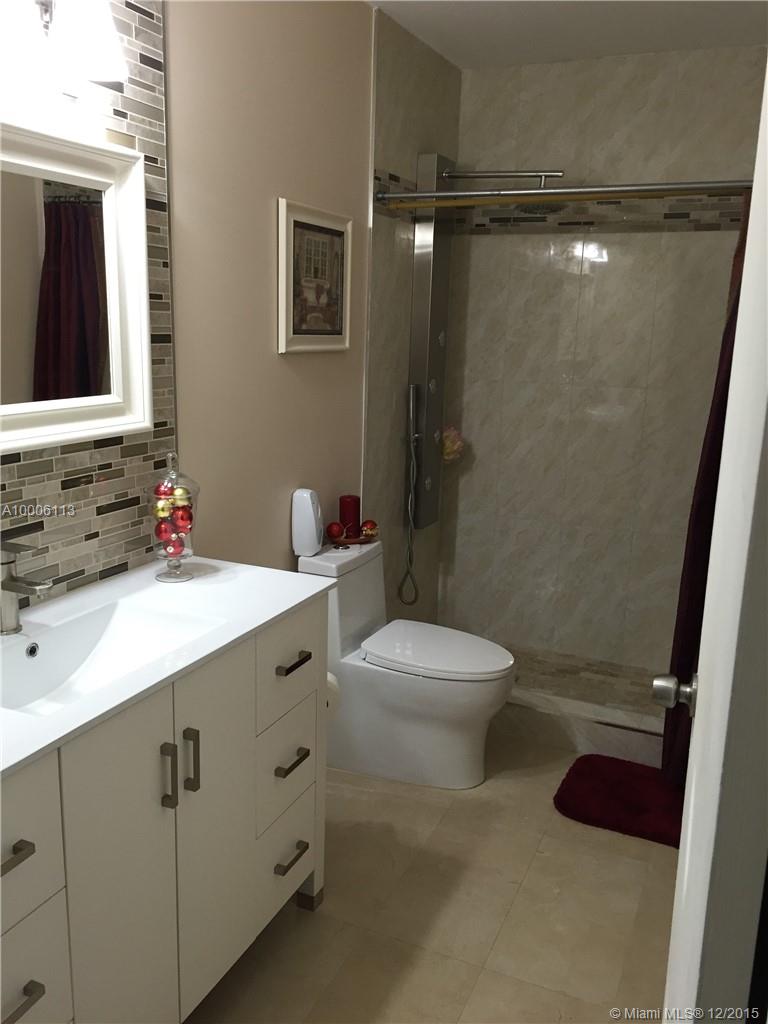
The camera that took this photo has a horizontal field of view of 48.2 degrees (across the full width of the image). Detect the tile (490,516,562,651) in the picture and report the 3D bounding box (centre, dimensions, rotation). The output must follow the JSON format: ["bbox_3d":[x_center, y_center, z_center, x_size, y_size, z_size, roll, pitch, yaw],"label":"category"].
[{"bbox_3d":[0.644,0.320,3.940,0.307,0.608,0.015,7,14,23],"label":"tile"}]

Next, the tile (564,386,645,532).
[{"bbox_3d":[0.942,-0.237,3.686,0.307,0.608,0.015,7,14,23],"label":"tile"}]

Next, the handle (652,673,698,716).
[{"bbox_3d":[0.443,0.277,1.300,0.066,0.066,0.066,7,14,23],"label":"handle"}]

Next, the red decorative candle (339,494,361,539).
[{"bbox_3d":[-0.119,0.023,2.970,0.073,0.142,0.073,2,13,0],"label":"red decorative candle"}]

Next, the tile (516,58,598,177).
[{"bbox_3d":[0.703,-1.595,3.510,0.307,0.453,0.015,7,14,23],"label":"tile"}]

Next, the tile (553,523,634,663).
[{"bbox_3d":[0.911,0.360,3.765,0.300,0.597,0.010,7,14,23],"label":"tile"}]

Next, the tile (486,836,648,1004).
[{"bbox_3d":[0.485,1.026,2.203,0.295,0.010,0.591,7,14,23],"label":"tile"}]

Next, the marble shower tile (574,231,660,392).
[{"bbox_3d":[0.945,-0.817,3.497,0.300,0.611,0.010,7,14,23],"label":"marble shower tile"}]

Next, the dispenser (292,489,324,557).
[{"bbox_3d":[-0.232,0.030,2.695,0.080,0.204,0.075,7,14,23],"label":"dispenser"}]

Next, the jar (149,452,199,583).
[{"bbox_3d":[-0.491,0.010,1.989,0.109,0.299,0.109,2,13,0],"label":"jar"}]

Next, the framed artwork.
[{"bbox_3d":[-0.205,-0.706,2.626,0.028,0.411,0.414,7,14,23],"label":"framed artwork"}]

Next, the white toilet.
[{"bbox_3d":[0.089,0.508,2.899,0.698,0.706,0.375,7,14,23],"label":"white toilet"}]

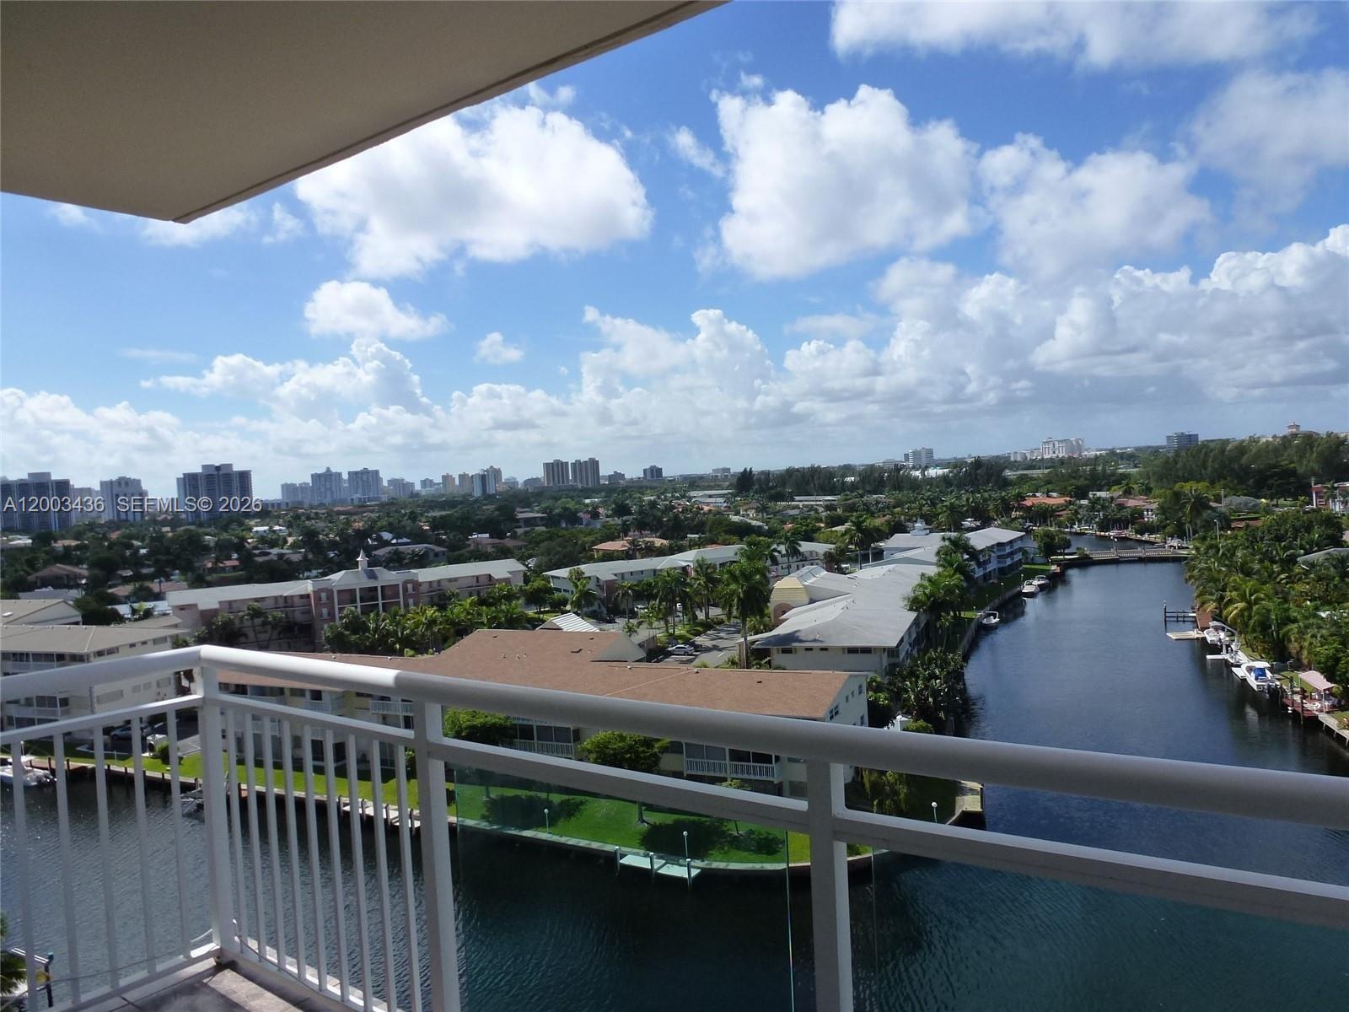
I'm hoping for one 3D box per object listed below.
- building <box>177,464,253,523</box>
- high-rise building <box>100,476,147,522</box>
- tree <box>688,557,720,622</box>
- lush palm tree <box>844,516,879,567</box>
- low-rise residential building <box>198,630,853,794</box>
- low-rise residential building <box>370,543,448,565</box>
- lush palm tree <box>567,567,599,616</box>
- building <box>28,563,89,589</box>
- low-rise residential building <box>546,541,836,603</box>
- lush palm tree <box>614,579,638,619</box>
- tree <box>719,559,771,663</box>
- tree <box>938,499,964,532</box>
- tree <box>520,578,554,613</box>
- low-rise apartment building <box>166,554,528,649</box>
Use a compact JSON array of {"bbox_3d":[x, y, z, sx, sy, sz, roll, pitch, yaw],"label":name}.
[{"bbox_3d":[-458.853,-7.879,936.063,67.000,65.500,26.000,-5,2,-25],"label":"building"},{"bbox_3d":[-697.591,-1.759,1184.132,44.000,70.000,30.000,-5,2,-37],"label":"high-rise building"},{"bbox_3d":[6.112,16.737,183.760,6.100,13.210,6.100,-4,2,0],"label":"tree"},{"bbox_3d":[49.350,10.564,248.678,8.400,15.230,8.400,-4,2,0],"label":"lush palm tree"},{"bbox_3d":[-16.628,21.865,109.186,78.000,11.400,26.000,-3,2,24],"label":"low-rise residential building"},{"bbox_3d":[-107.271,19.746,377.666,28.000,8.200,15.000,-4,2,-18],"label":"low-rise residential building"},{"bbox_3d":[-19.983,18.762,201.190,6.500,11.290,6.500,-4,2,0],"label":"lush palm tree"},{"bbox_3d":[-238.896,28.253,362.665,20.000,8.800,16.000,-5,2,-30],"label":"building"},{"bbox_3d":[6.410,15.867,226.690,72.000,12.000,20.000,-5,2,-29],"label":"low-rise residential building"},{"bbox_3d":[-10.111,19.594,193.749,5.200,8.900,5.200,-4,2,0],"label":"lush palm tree"},{"bbox_3d":[9.673,16.354,126.715,7.000,17.760,7.000,-4,2,0],"label":"tree"},{"bbox_3d":[97.445,4.970,328.639,8.800,14.350,8.800,-4,2,0],"label":"tree"},{"bbox_3d":[-31.040,20.169,211.907,6.690,7.940,6.690,-3,2,0],"label":"tree"},{"bbox_3d":[-64.743,18.394,191.797,67.500,18.300,18.000,-4,2,-22],"label":"low-rise apartment building"}]

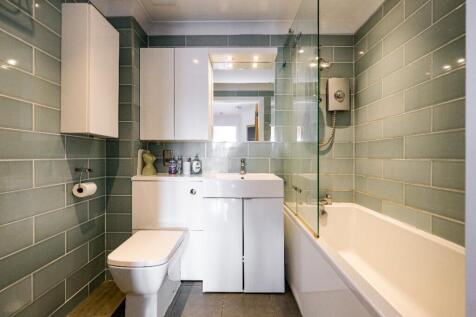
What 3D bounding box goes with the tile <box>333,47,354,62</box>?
[{"bbox_3d":[1.006,-0.981,1.882,0.190,0.150,0.010,0,0,0],"label":"tile"}]

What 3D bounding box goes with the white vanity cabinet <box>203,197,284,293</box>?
[{"bbox_3d":[0.047,0.641,1.681,0.604,0.709,0.421,0,0,0],"label":"white vanity cabinet"}]

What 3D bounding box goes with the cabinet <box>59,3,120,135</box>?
[{"bbox_3d":[-1.011,-0.563,1.385,0.171,0.808,0.312,0,0,0],"label":"cabinet"}]

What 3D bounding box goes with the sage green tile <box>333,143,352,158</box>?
[{"bbox_3d":[1.006,-0.067,1.882,0.190,0.150,0.010,0,0,0],"label":"sage green tile"}]

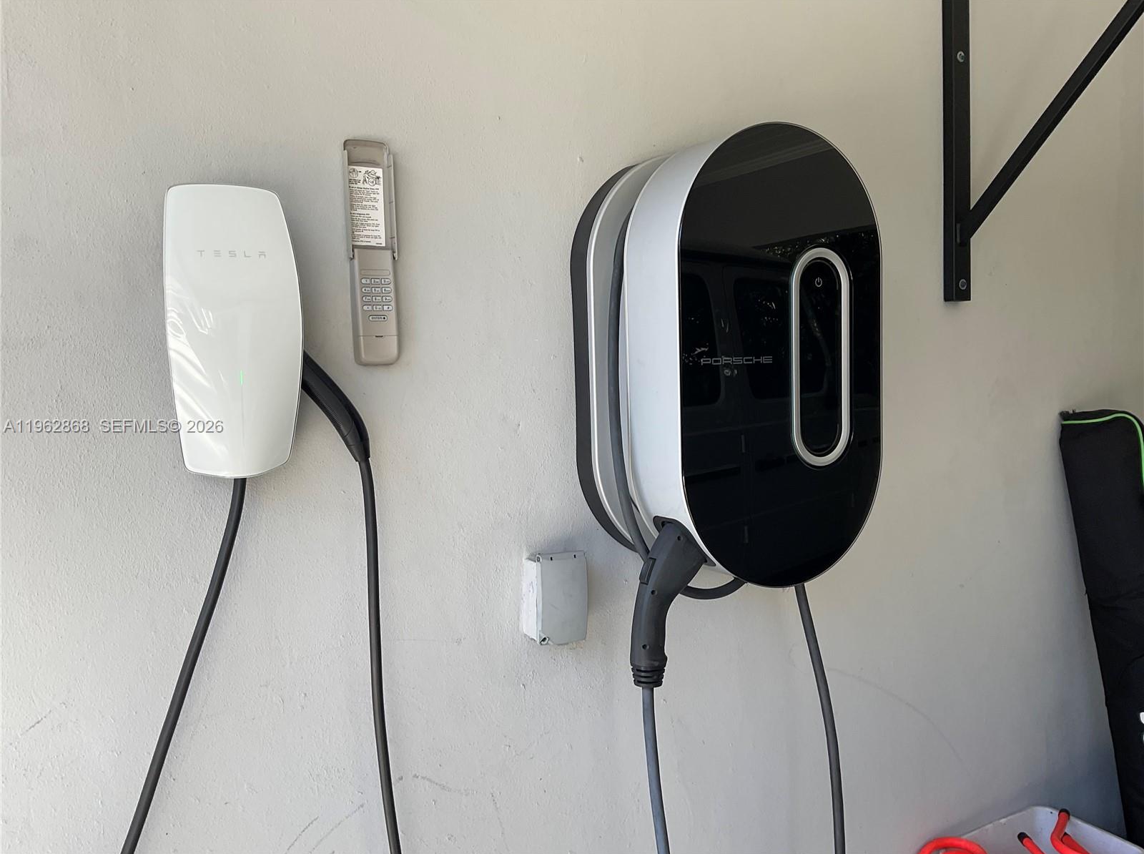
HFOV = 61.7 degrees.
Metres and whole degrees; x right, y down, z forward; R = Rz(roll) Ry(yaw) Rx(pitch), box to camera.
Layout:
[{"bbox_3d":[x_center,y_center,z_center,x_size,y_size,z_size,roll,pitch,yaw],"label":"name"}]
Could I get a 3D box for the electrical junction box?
[{"bbox_3d":[-0.025,0.253,1.446,0.079,0.132,0.056,-4,4,-30],"label":"electrical junction box"}]

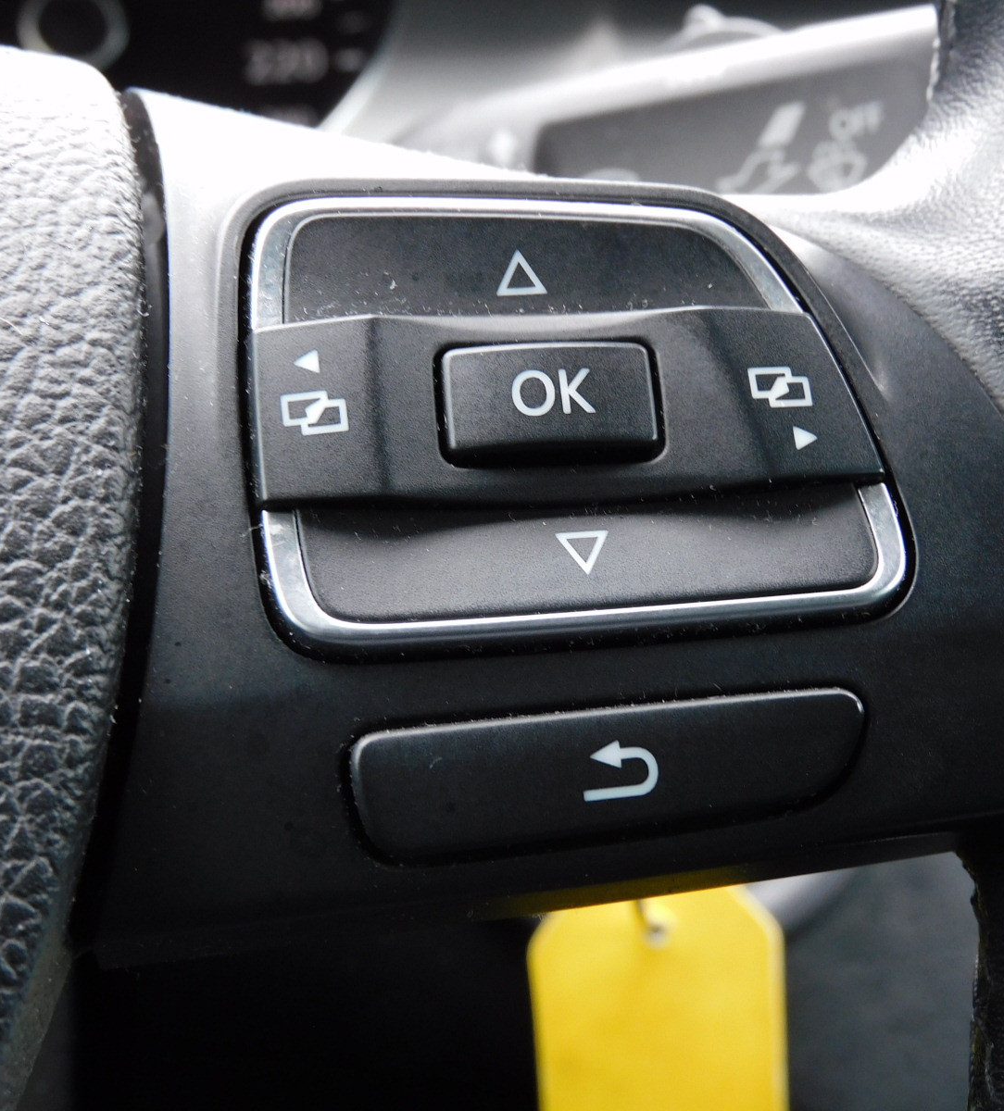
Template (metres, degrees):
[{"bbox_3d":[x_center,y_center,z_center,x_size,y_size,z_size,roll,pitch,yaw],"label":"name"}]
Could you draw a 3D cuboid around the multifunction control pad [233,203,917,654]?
[{"bbox_3d":[0.005,-0.009,0.160,0.044,0.031,0.011,-3,-11,-12],"label":"multifunction control pad"}]

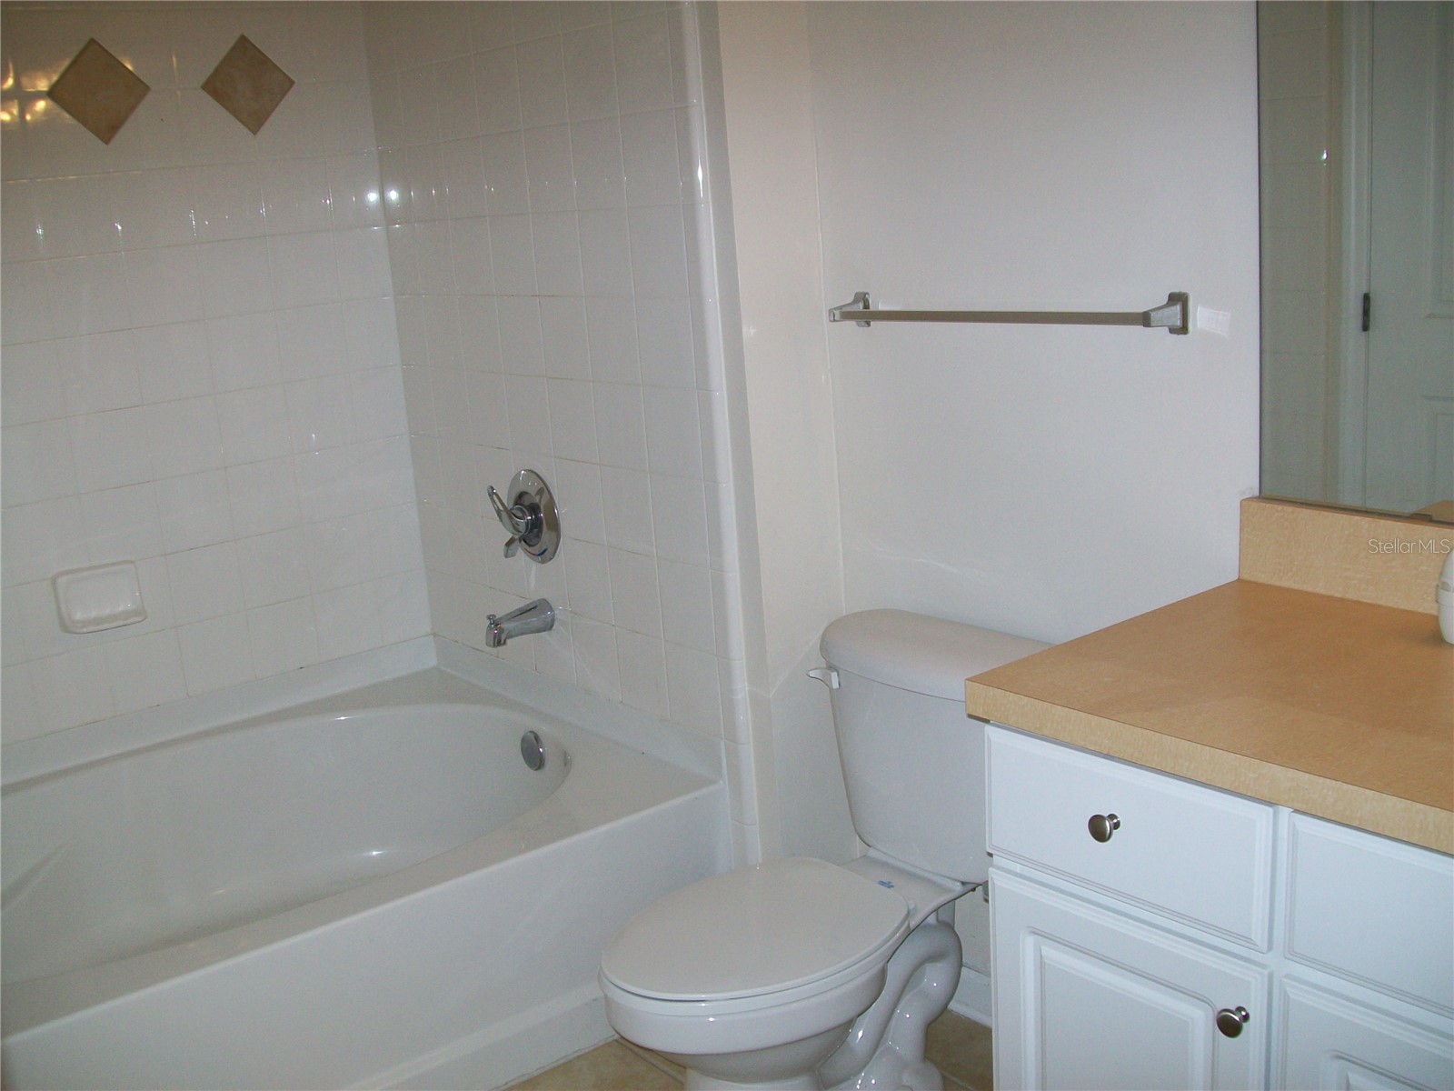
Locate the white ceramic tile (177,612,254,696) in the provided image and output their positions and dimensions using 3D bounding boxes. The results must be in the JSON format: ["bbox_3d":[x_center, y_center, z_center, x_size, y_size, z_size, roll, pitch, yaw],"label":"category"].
[{"bbox_3d":[-1.067,0.226,3.161,0.152,0.152,0.010,-15,17,-38],"label":"white ceramic tile"}]

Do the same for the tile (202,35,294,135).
[{"bbox_3d":[-0.954,-0.916,3.012,0.010,0.143,0.143,12,-24,50],"label":"tile"}]

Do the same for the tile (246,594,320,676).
[{"bbox_3d":[-0.954,0.197,3.260,0.152,0.152,0.009,-14,16,-37],"label":"tile"}]

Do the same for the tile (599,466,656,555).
[{"bbox_3d":[-0.176,-0.064,2.741,0.010,0.152,0.152,-15,17,-37],"label":"tile"}]

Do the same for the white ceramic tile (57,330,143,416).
[{"bbox_3d":[-1.208,-0.332,2.903,0.152,0.152,0.010,-15,17,-37],"label":"white ceramic tile"}]

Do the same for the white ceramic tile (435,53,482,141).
[{"bbox_3d":[-0.518,-0.862,2.925,0.009,0.151,0.151,-15,17,-37],"label":"white ceramic tile"}]

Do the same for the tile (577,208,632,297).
[{"bbox_3d":[-0.211,-0.517,2.673,0.010,0.152,0.152,-15,17,-38],"label":"tile"}]

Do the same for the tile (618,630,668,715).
[{"bbox_3d":[-0.153,0.234,2.792,0.010,0.152,0.152,-15,17,-37],"label":"tile"}]

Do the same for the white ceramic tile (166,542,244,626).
[{"bbox_3d":[-1.068,0.076,3.100,0.152,0.152,0.009,-15,17,-37],"label":"white ceramic tile"}]

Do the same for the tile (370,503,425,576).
[{"bbox_3d":[-0.737,-0.013,3.388,0.123,0.151,0.010,-14,17,-38],"label":"tile"}]

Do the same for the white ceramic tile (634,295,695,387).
[{"bbox_3d":[-0.105,-0.346,2.583,0.009,0.152,0.152,-14,16,-37],"label":"white ceramic tile"}]

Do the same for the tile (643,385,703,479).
[{"bbox_3d":[-0.089,-0.192,2.587,0.010,0.152,0.152,-15,17,-37],"label":"tile"}]

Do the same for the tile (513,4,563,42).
[{"bbox_3d":[-0.338,-0.975,2.689,0.010,0.152,0.152,-15,17,-38],"label":"tile"}]

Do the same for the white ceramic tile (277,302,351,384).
[{"bbox_3d":[-0.874,-0.427,3.188,0.151,0.151,0.009,-15,17,-37],"label":"white ceramic tile"}]

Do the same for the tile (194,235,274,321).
[{"bbox_3d":[-0.994,-0.541,3.054,0.152,0.152,0.009,-15,17,-37],"label":"tile"}]

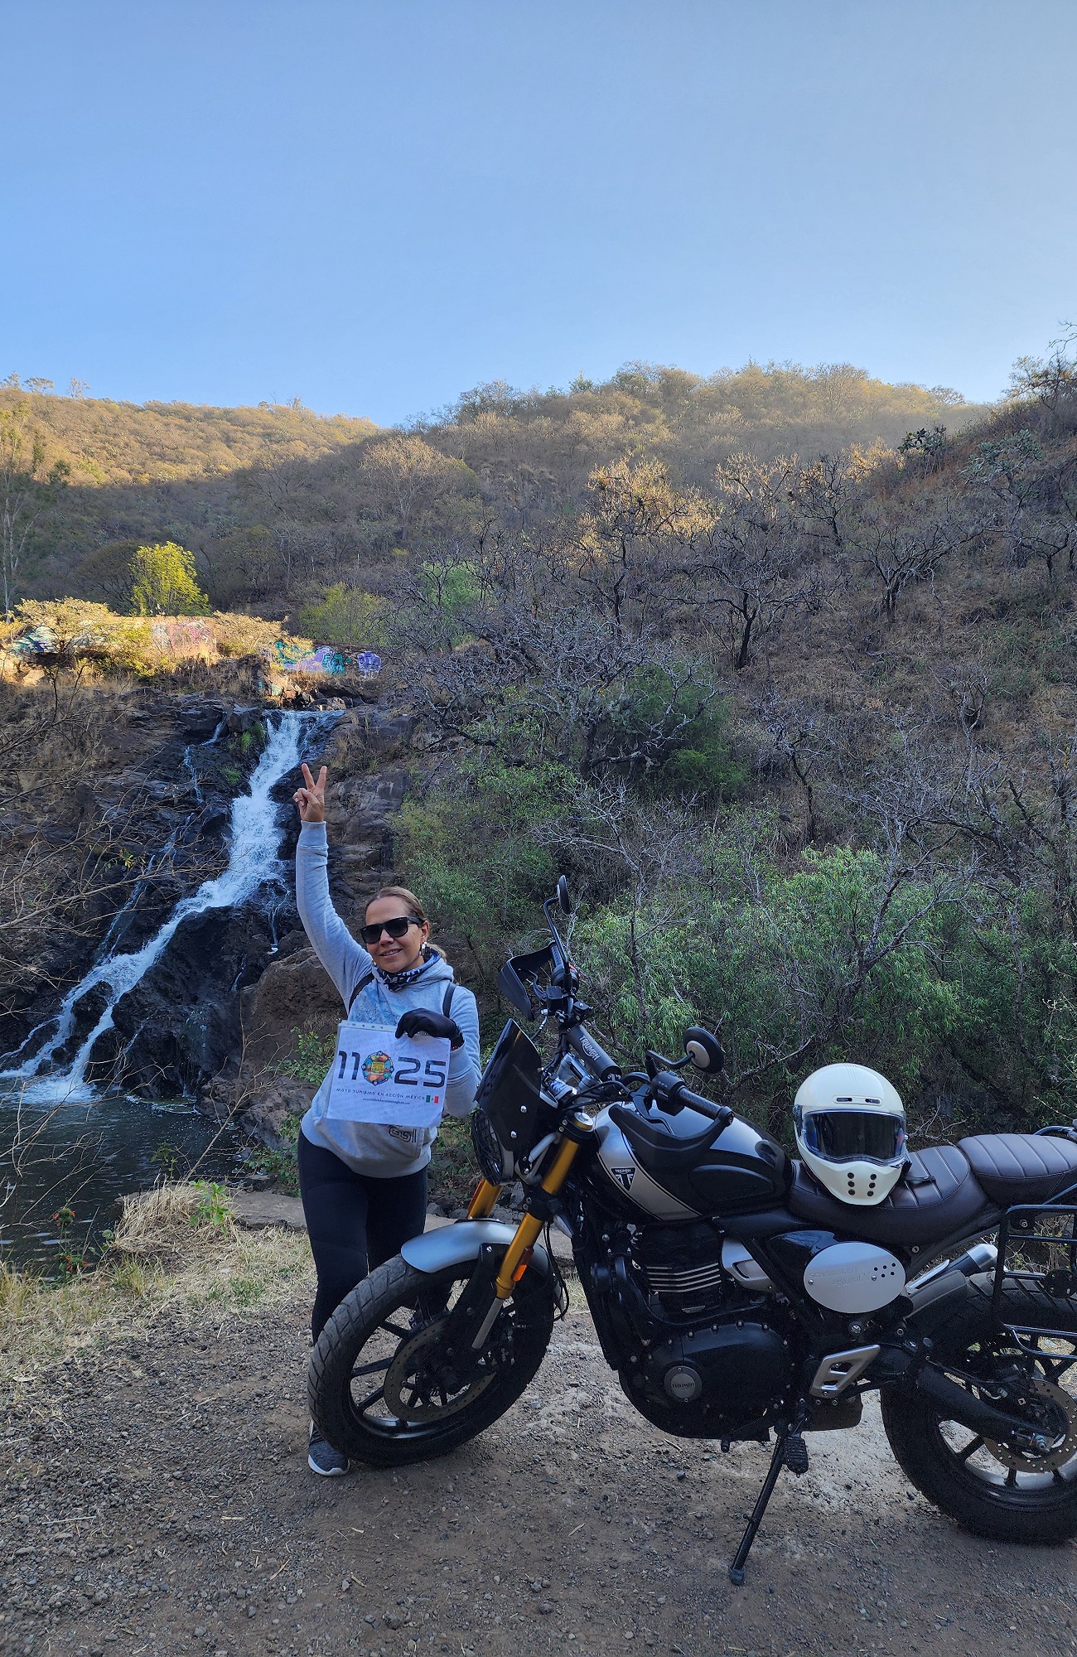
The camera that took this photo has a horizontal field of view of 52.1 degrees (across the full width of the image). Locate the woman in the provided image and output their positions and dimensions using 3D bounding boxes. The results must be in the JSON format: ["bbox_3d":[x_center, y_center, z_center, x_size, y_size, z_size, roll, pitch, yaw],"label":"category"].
[{"bbox_3d":[-0.405,0.725,2.960,0.510,1.830,0.430,1,-4,2],"label":"woman"}]

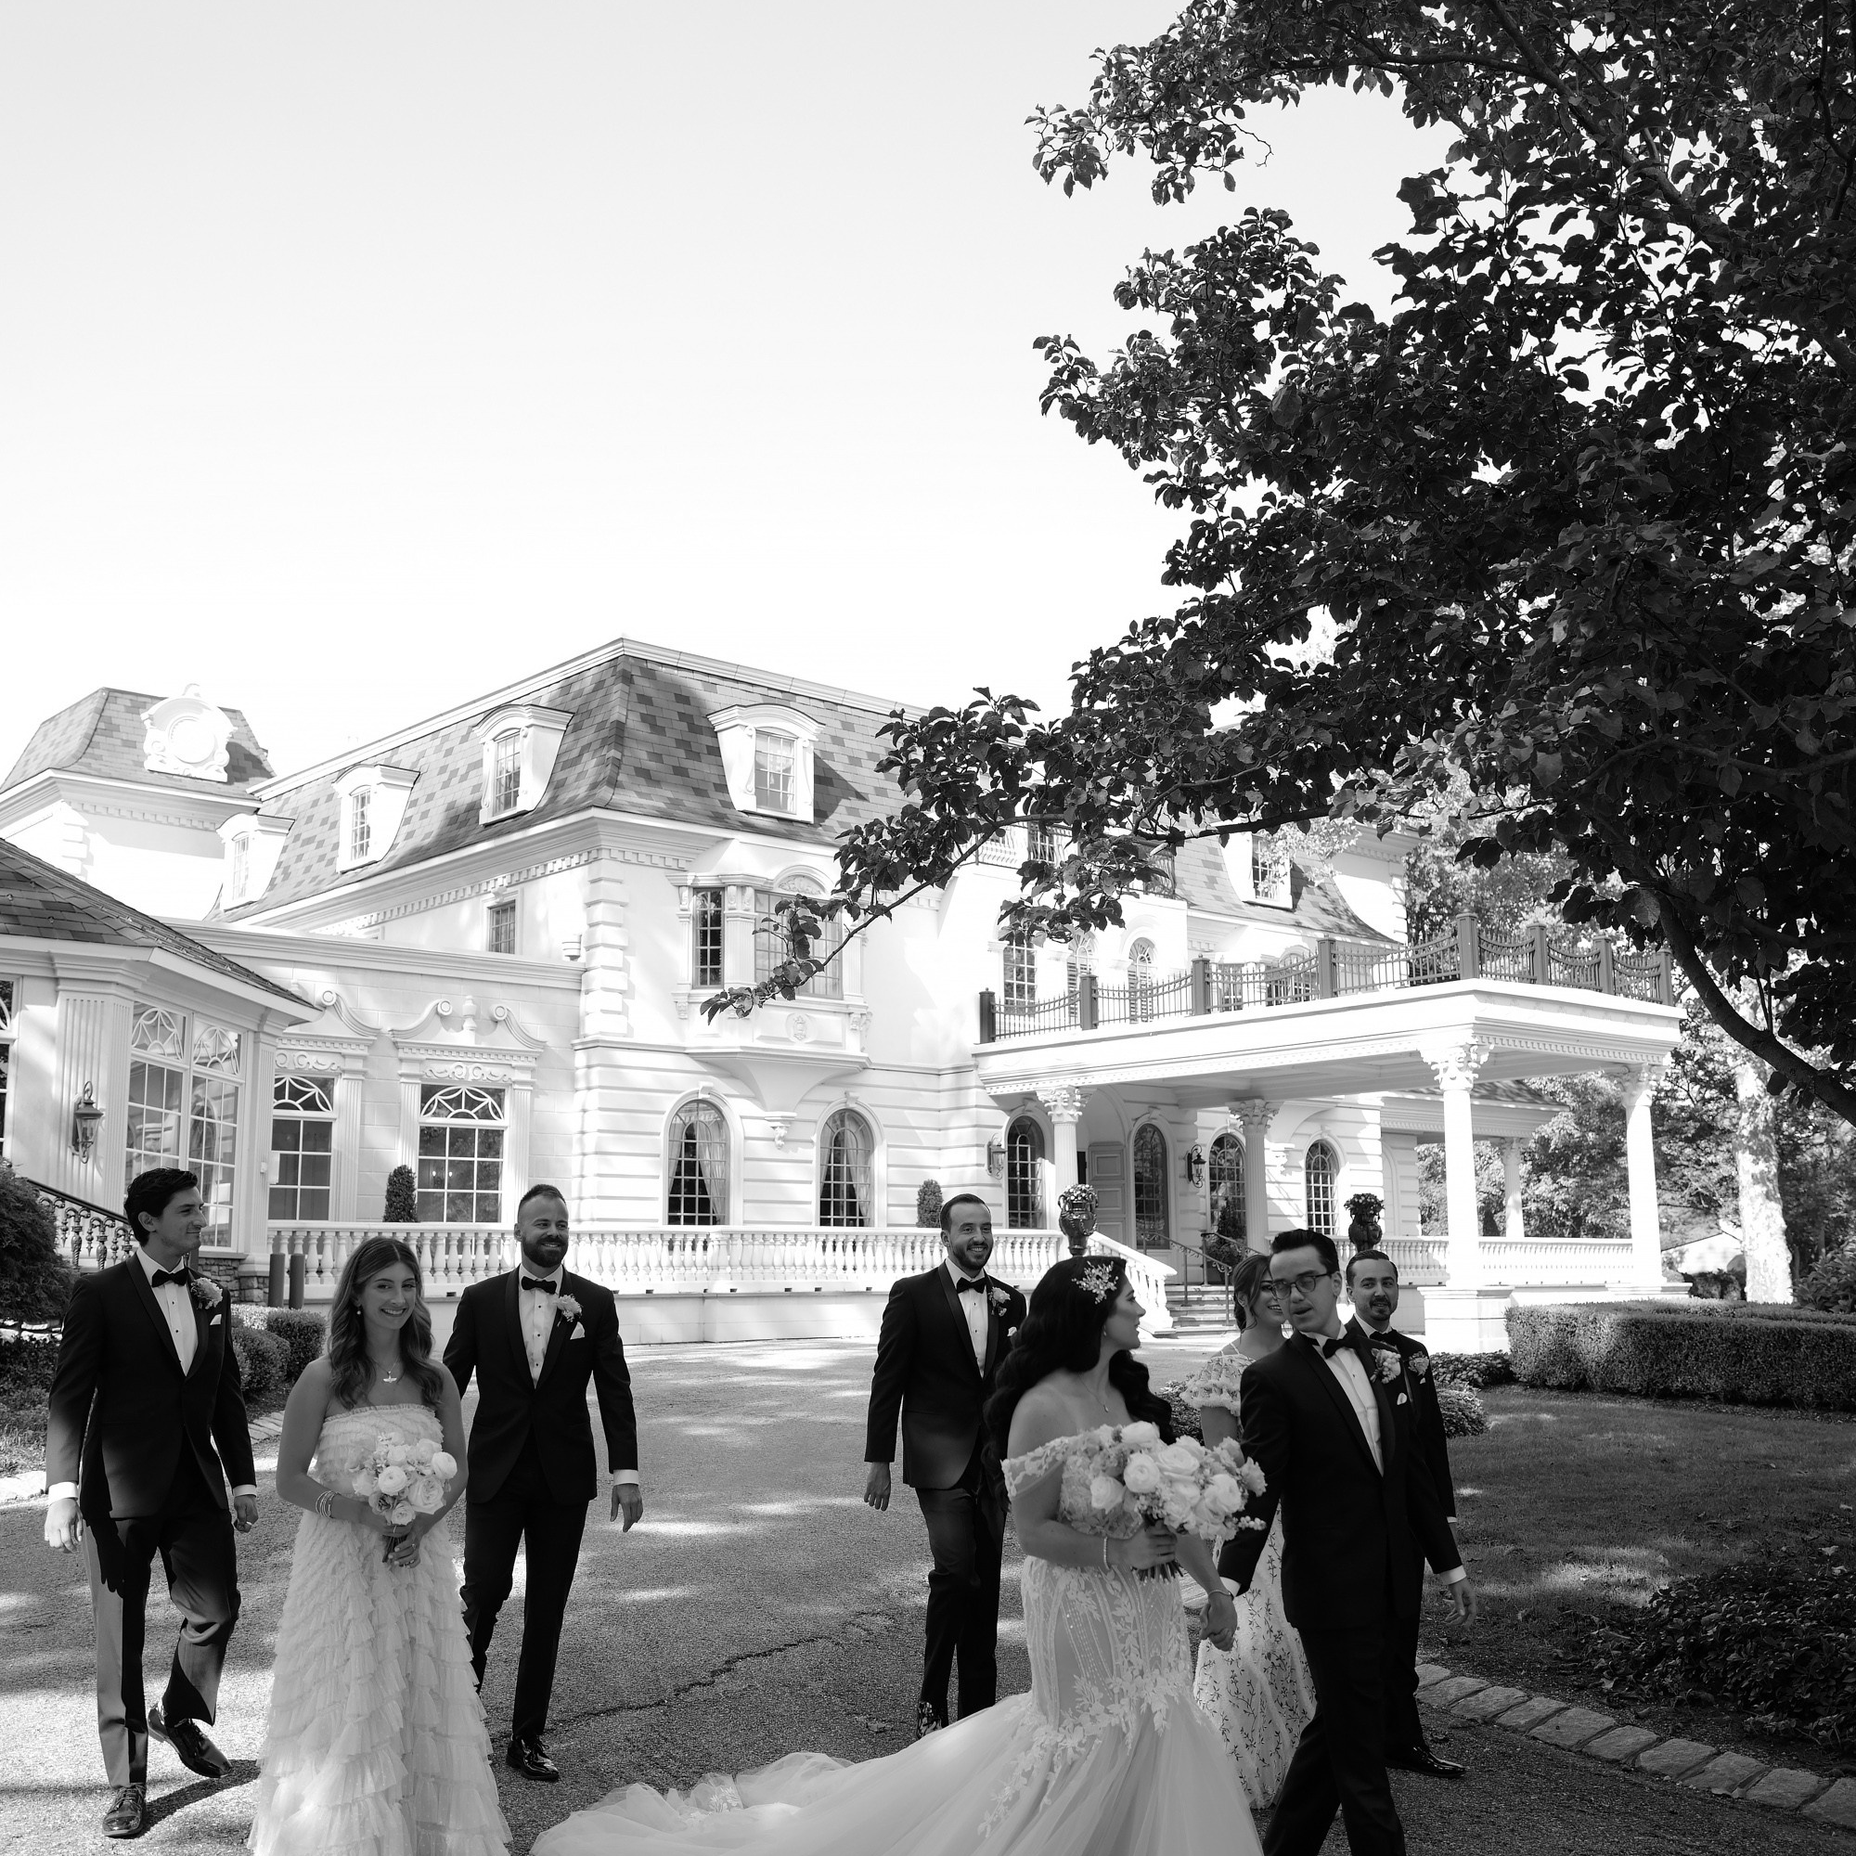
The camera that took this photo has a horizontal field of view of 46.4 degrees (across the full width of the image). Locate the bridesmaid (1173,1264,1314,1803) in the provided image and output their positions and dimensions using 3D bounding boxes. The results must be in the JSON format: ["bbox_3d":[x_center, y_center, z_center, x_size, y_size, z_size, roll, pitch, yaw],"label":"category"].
[{"bbox_3d":[1.042,1.863,6.851,0.560,1.650,0.540,4,-11,-25],"label":"bridesmaid"}]

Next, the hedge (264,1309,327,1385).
[{"bbox_3d":[-6.155,4.105,21.119,0.660,0.800,0.660,5,-11,-30],"label":"hedge"}]

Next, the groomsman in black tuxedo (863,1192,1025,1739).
[{"bbox_3d":[0.100,1.874,7.756,0.600,1.840,0.530,5,-11,-30],"label":"groomsman in black tuxedo"}]

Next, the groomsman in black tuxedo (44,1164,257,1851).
[{"bbox_3d":[-2.290,1.635,6.387,0.600,1.840,0.560,6,-12,-35],"label":"groomsman in black tuxedo"}]

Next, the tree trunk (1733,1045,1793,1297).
[{"bbox_3d":[12.623,3.871,32.798,0.720,4.300,0.720,-4,-10,19],"label":"tree trunk"}]

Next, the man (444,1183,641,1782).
[{"bbox_3d":[-1.270,1.767,7.113,0.660,1.840,0.540,2,-10,-13],"label":"man"}]

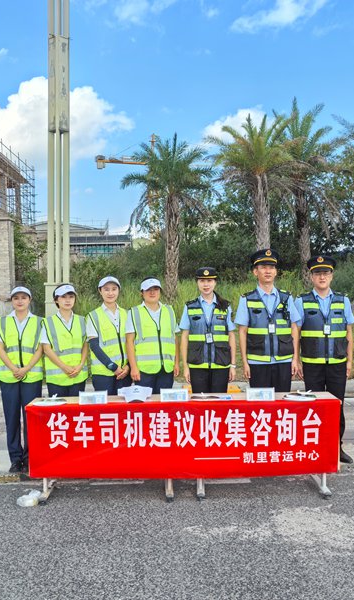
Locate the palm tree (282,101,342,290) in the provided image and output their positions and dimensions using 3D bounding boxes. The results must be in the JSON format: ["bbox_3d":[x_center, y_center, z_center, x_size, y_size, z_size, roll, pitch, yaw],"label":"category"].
[{"bbox_3d":[4.600,-3.697,22.338,2.700,6.717,2.700,0,3,0],"label":"palm tree"}]

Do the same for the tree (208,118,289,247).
[{"bbox_3d":[2.516,-2.891,19.500,3.200,5.900,3.100,-1,1,0],"label":"tree"}]

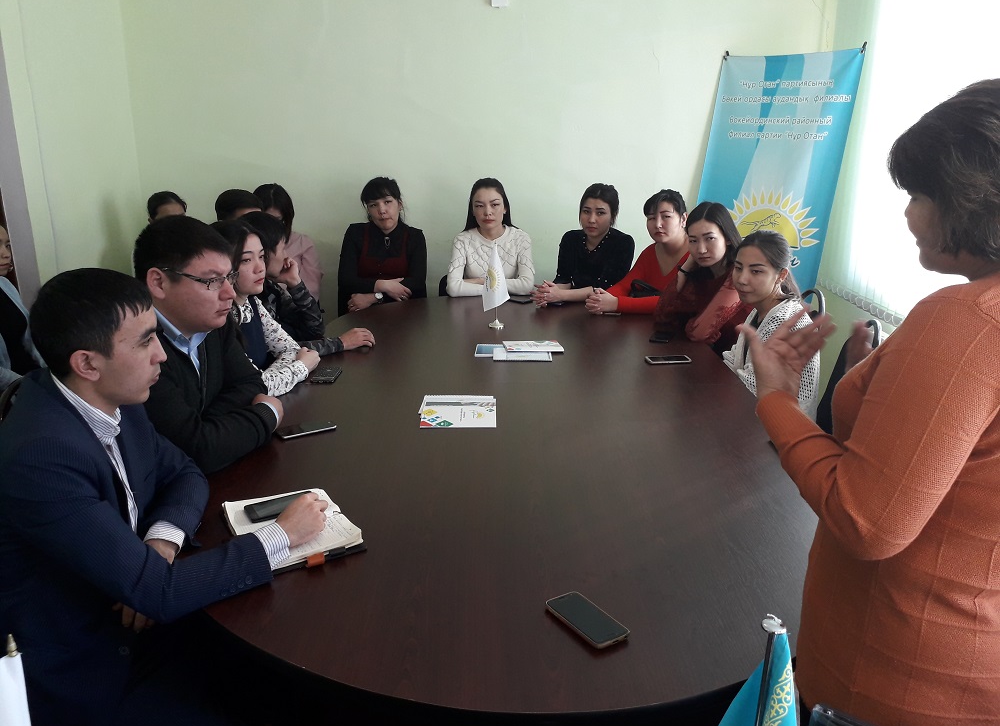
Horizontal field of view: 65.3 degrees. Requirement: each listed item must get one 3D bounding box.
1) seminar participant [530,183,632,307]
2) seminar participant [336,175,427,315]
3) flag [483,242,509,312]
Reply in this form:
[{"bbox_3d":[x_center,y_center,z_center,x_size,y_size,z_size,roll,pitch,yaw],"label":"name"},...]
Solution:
[{"bbox_3d":[0.430,-0.201,3.791,0.480,1.294,0.680,5,17,16],"label":"seminar participant"},{"bbox_3d":[-0.506,-0.161,3.574,0.470,1.327,0.680,-4,16,-14],"label":"seminar participant"},{"bbox_3d":[-0.016,-0.332,3.180,0.115,0.317,0.080,4,16,14],"label":"flag"}]

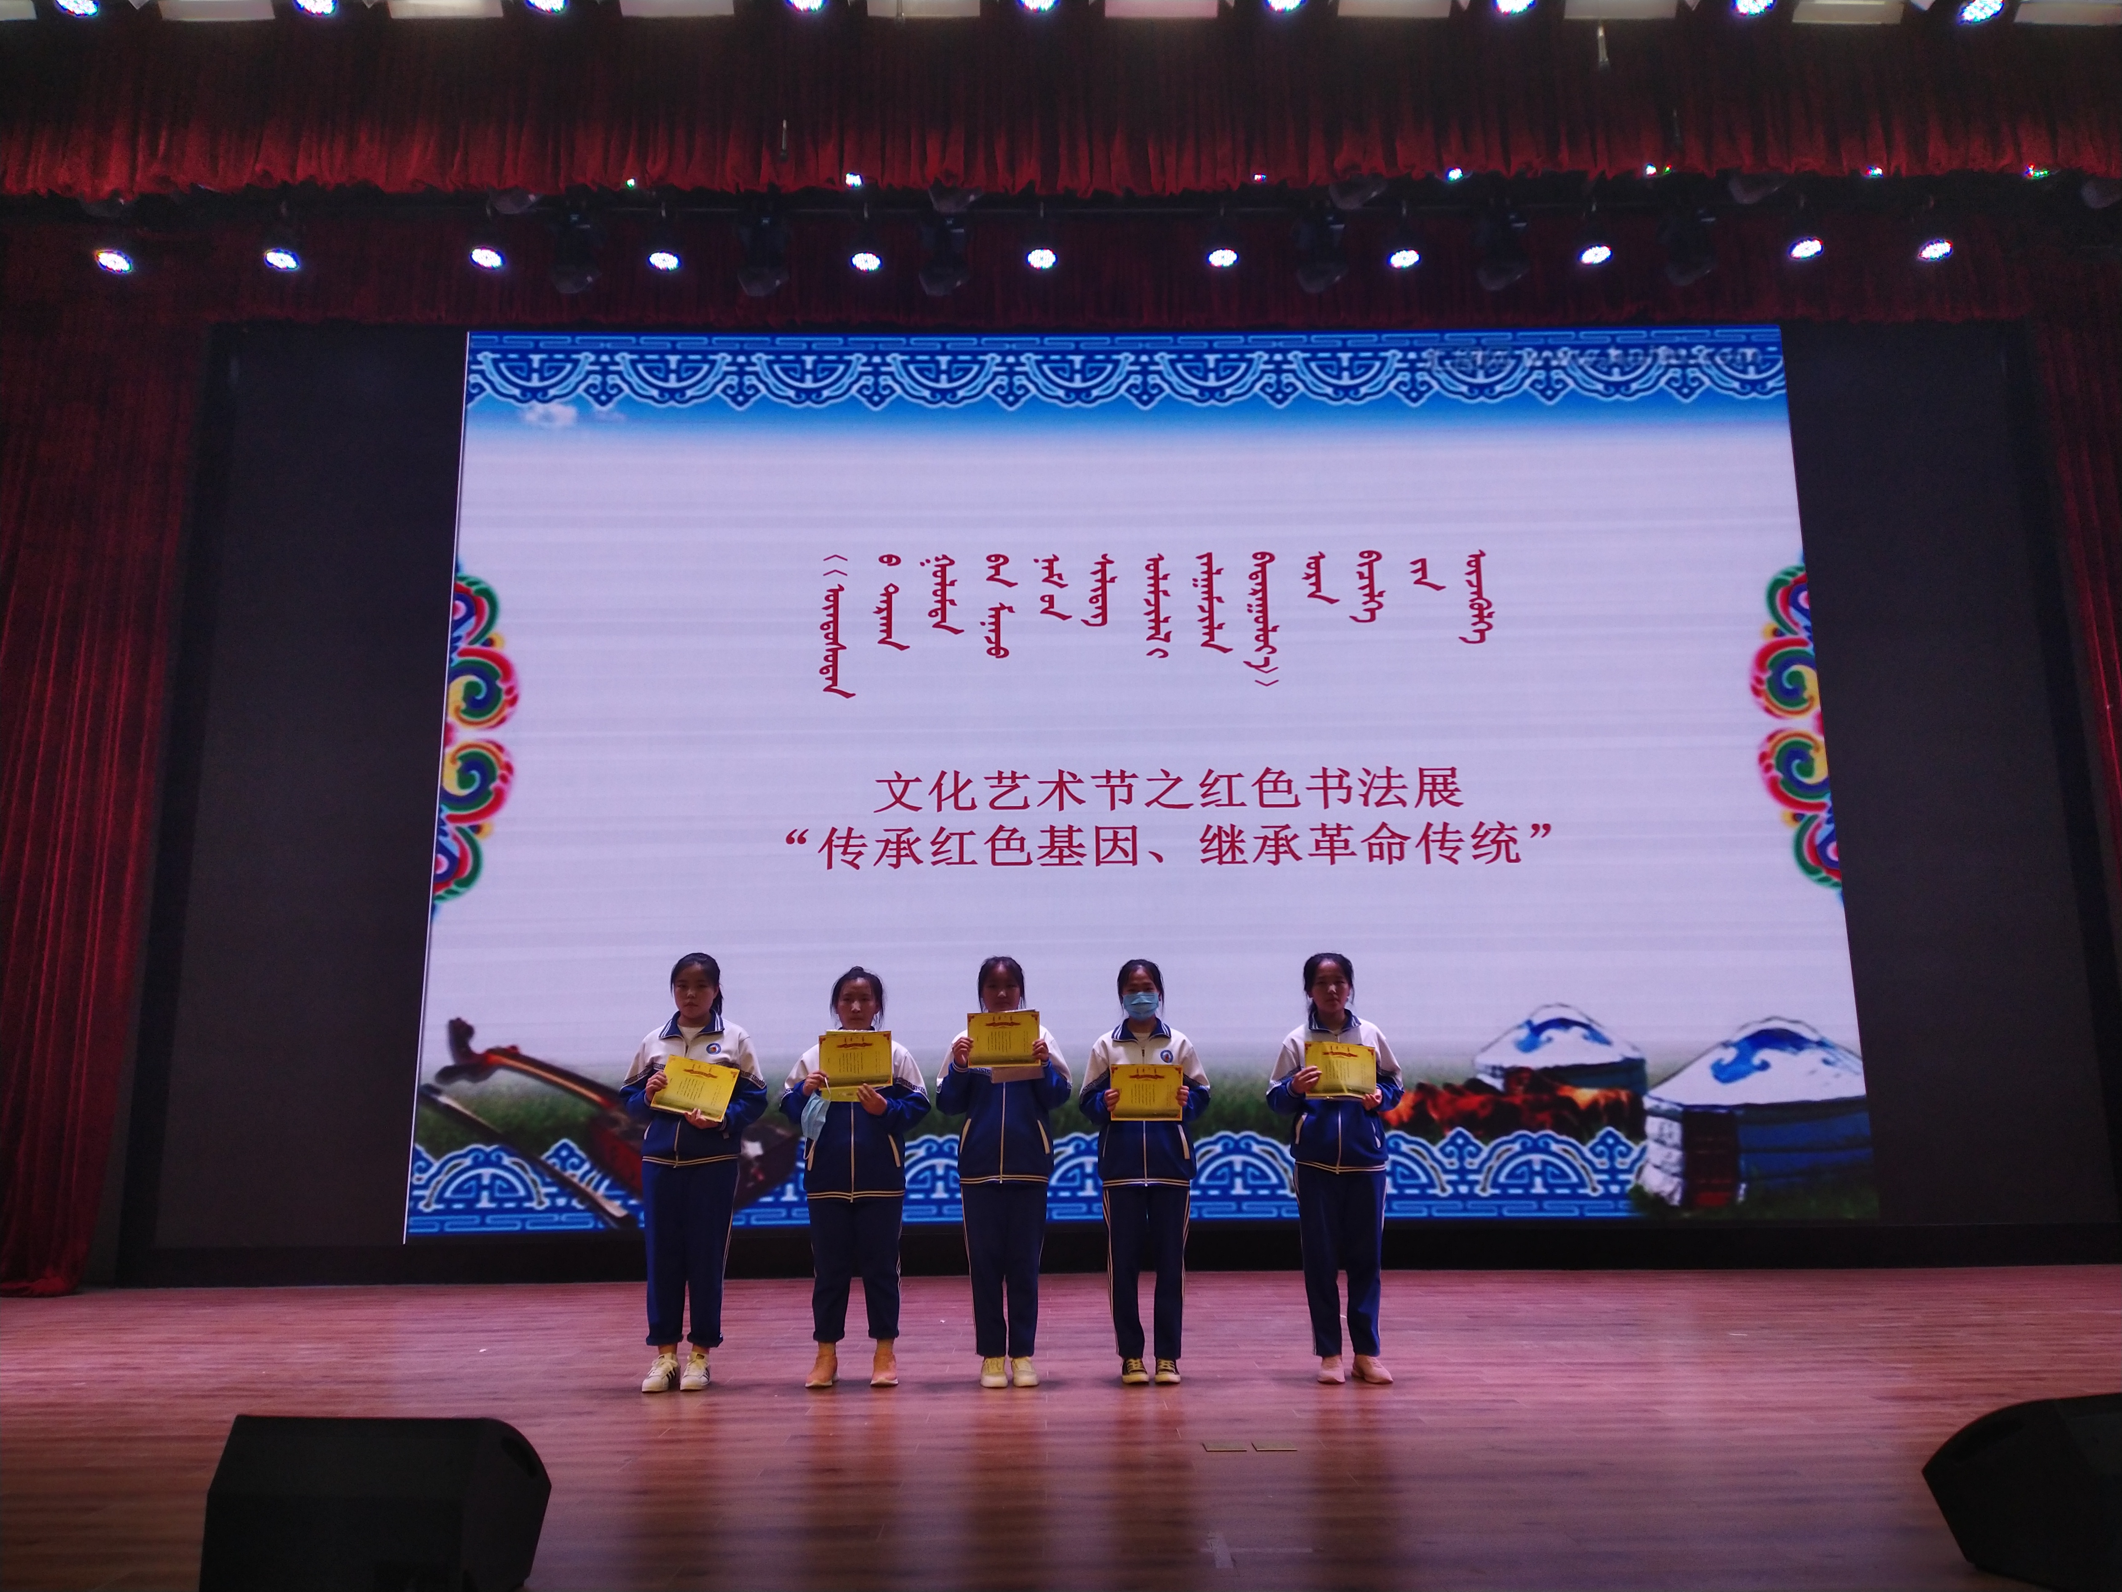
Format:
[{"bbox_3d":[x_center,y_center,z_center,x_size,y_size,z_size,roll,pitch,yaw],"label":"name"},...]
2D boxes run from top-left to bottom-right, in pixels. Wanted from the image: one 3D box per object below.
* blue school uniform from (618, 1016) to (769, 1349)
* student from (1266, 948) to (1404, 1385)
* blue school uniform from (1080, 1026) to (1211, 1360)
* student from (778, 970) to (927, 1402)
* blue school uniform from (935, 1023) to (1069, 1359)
[{"bbox_3d":[-1.429,1.487,6.190,0.557,1.246,0.360,-2,-12,6],"label":"blue school uniform"},{"bbox_3d":[1.065,1.423,6.197,0.514,1.612,0.400,-1,-12,4],"label":"student"},{"bbox_3d":[0.328,1.504,6.106,0.489,1.274,0.340,0,-12,-1],"label":"blue school uniform"},{"bbox_3d":[-0.795,1.440,6.097,0.564,1.584,0.380,0,-12,-1],"label":"student"},{"bbox_3d":[-0.225,1.520,6.180,0.494,1.249,0.370,-1,-12,3],"label":"blue school uniform"}]

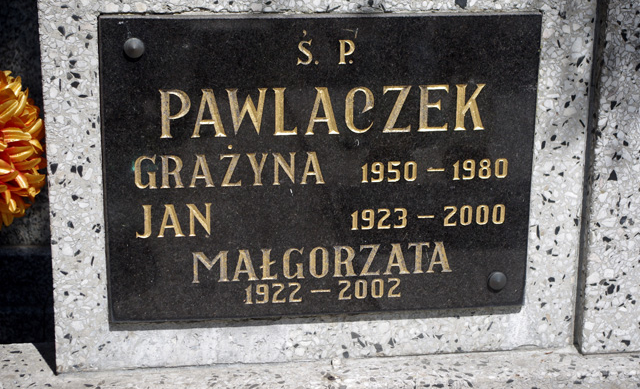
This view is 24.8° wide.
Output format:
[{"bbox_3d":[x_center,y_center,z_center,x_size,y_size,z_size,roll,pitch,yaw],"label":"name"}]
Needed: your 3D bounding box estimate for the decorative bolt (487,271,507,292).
[{"bbox_3d":[0.175,0.086,1.437,0.019,0.019,0.010,-2,17,-8],"label":"decorative bolt"}]

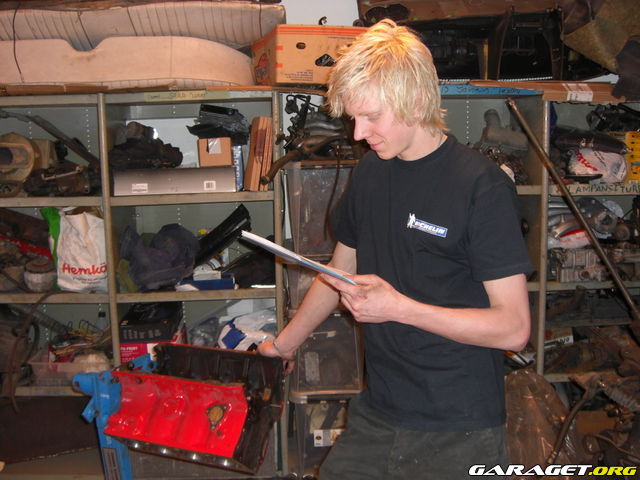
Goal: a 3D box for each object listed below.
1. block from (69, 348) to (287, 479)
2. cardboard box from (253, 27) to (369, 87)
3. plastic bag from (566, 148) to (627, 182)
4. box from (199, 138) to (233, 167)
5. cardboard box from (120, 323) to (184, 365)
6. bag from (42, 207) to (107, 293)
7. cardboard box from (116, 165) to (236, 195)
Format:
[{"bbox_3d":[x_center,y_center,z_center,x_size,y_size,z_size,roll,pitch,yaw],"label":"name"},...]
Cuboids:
[{"bbox_3d":[-0.409,0.545,2.284,0.489,0.296,0.385,3,8,19],"label":"block"},{"bbox_3d":[-0.050,-0.756,2.992,0.400,0.222,0.520,-3,8,-16],"label":"cardboard box"},{"bbox_3d":[1.245,-0.333,3.146,0.250,0.150,0.180,-1,7,0],"label":"plastic bag"},{"bbox_3d":[-0.450,-0.388,3.112,0.140,0.118,0.140,-1,7,2],"label":"box"},{"bbox_3d":[-0.791,0.501,3.301,0.260,0.270,0.300,-1,7,0],"label":"cardboard box"},{"bbox_3d":[-1.099,0.052,3.191,0.280,0.370,0.170,1,8,12],"label":"bag"},{"bbox_3d":[-0.624,-0.269,3.160,0.530,0.115,0.270,-1,7,0],"label":"cardboard box"}]

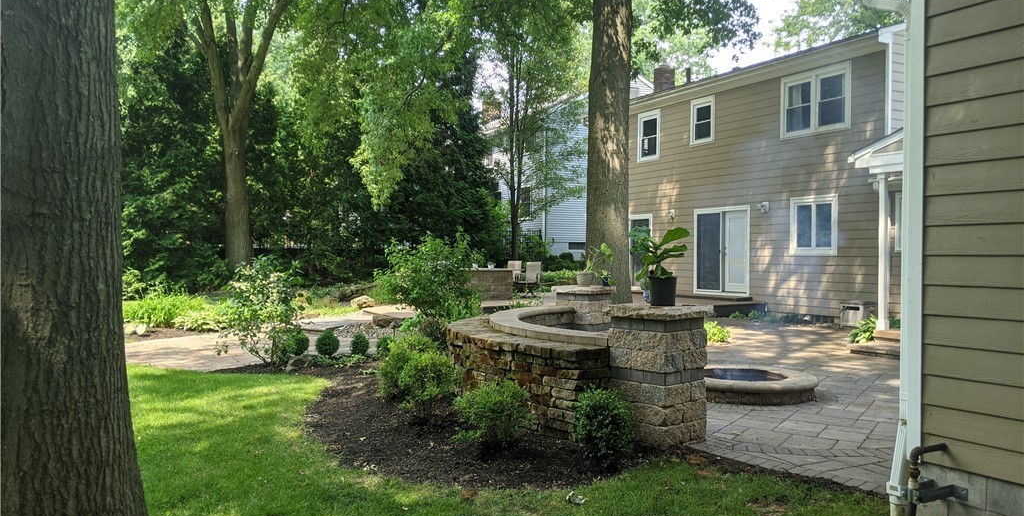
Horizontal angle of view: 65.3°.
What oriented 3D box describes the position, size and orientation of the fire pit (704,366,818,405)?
[{"bbox_3d":[2.313,1.295,8.201,1.560,0.200,1.560,1,0,0],"label":"fire pit"}]

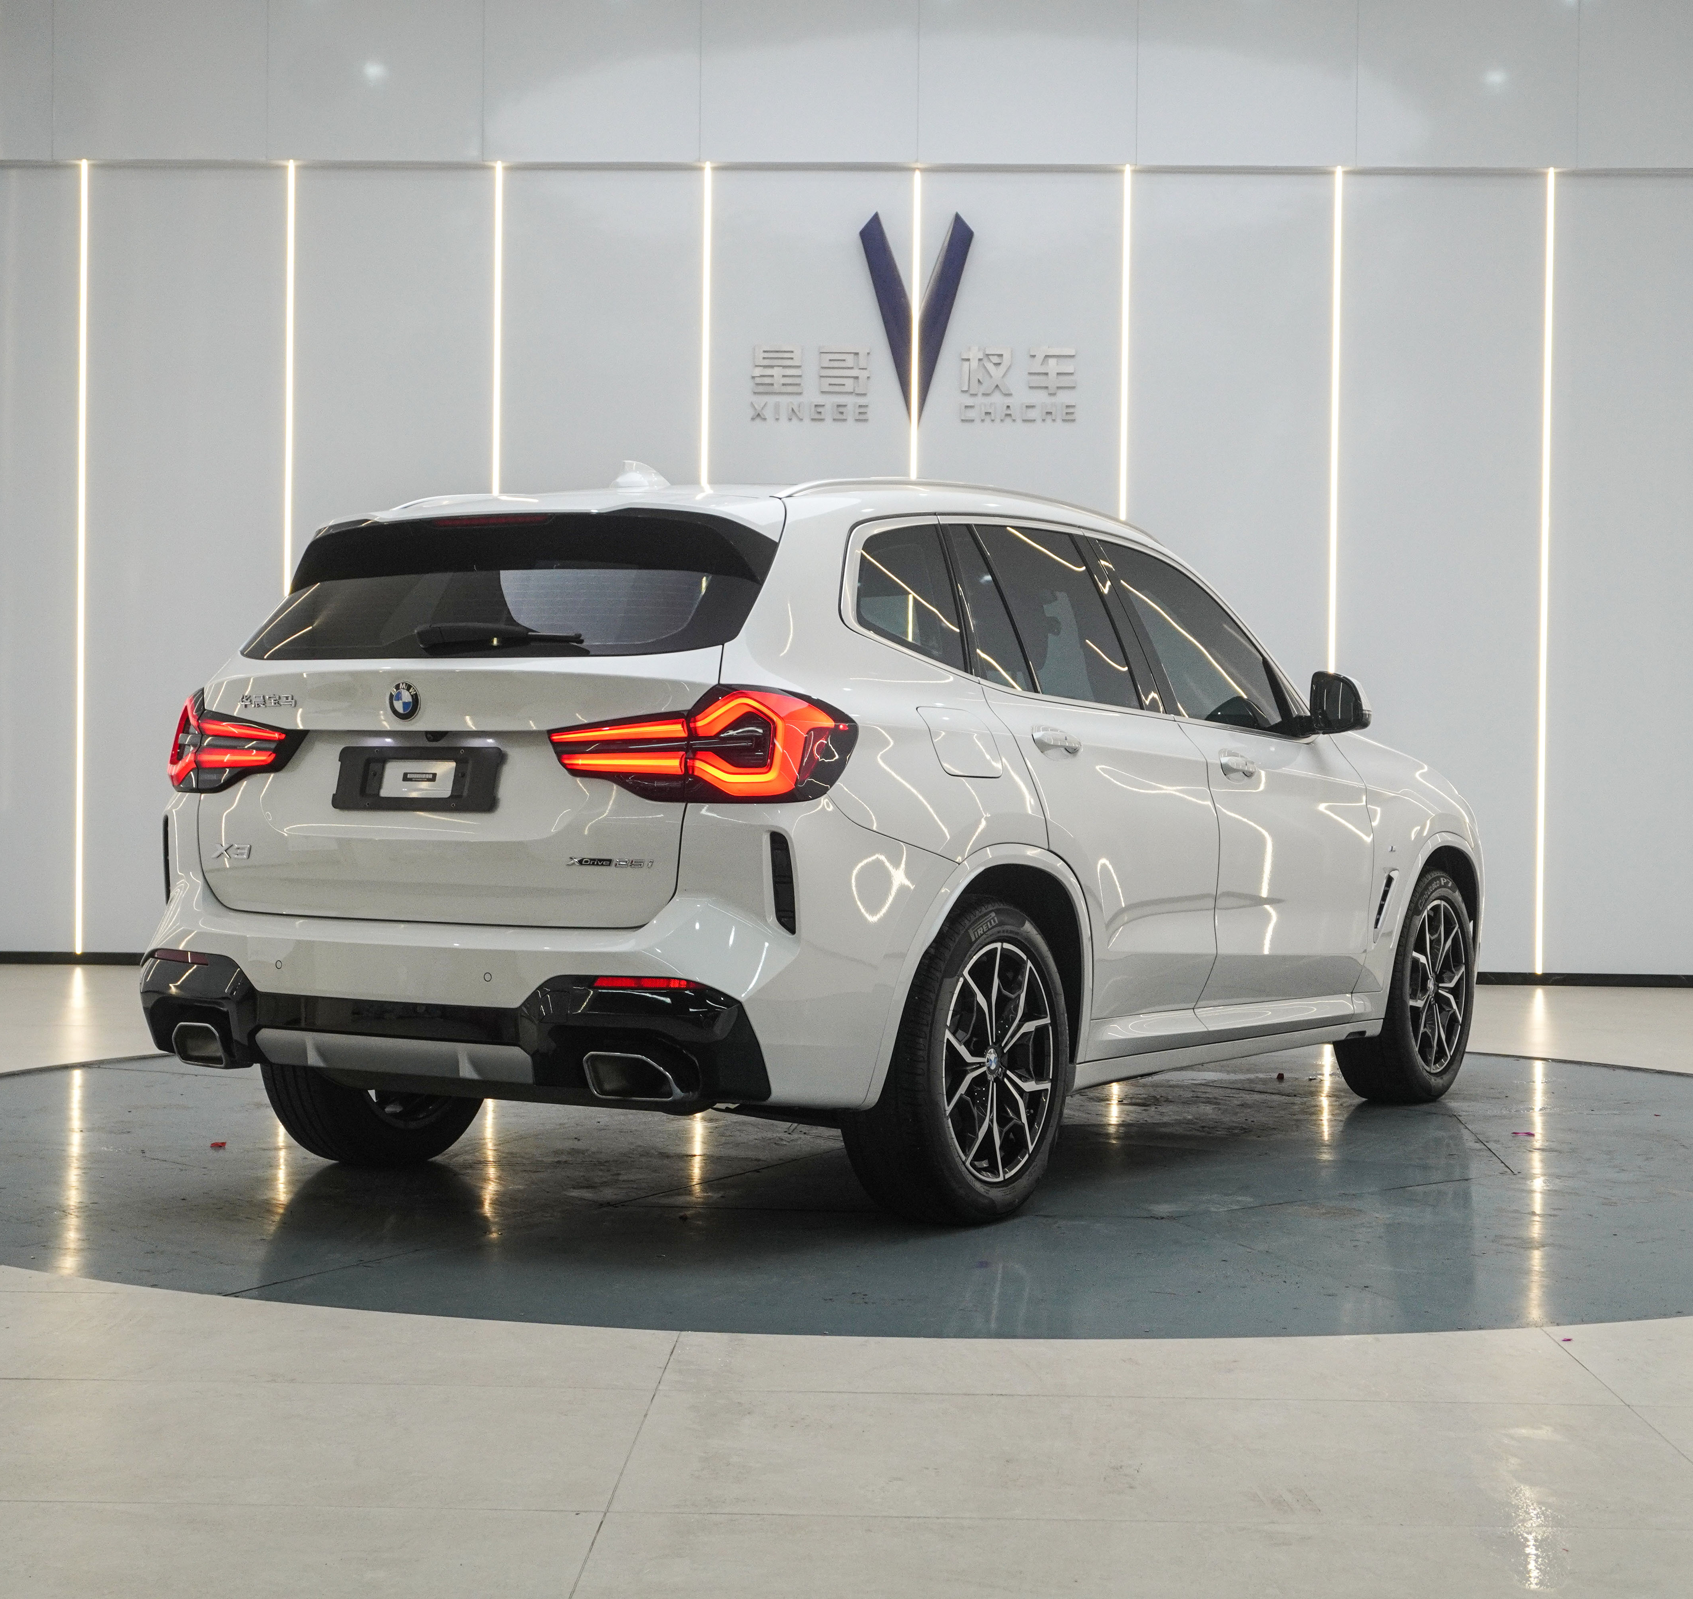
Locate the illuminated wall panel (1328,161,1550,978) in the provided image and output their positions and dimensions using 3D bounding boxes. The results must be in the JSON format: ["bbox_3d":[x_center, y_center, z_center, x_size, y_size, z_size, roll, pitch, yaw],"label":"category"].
[{"bbox_3d":[2.813,-1.069,13.630,1.000,3.777,0.060,1,1,2],"label":"illuminated wall panel"}]

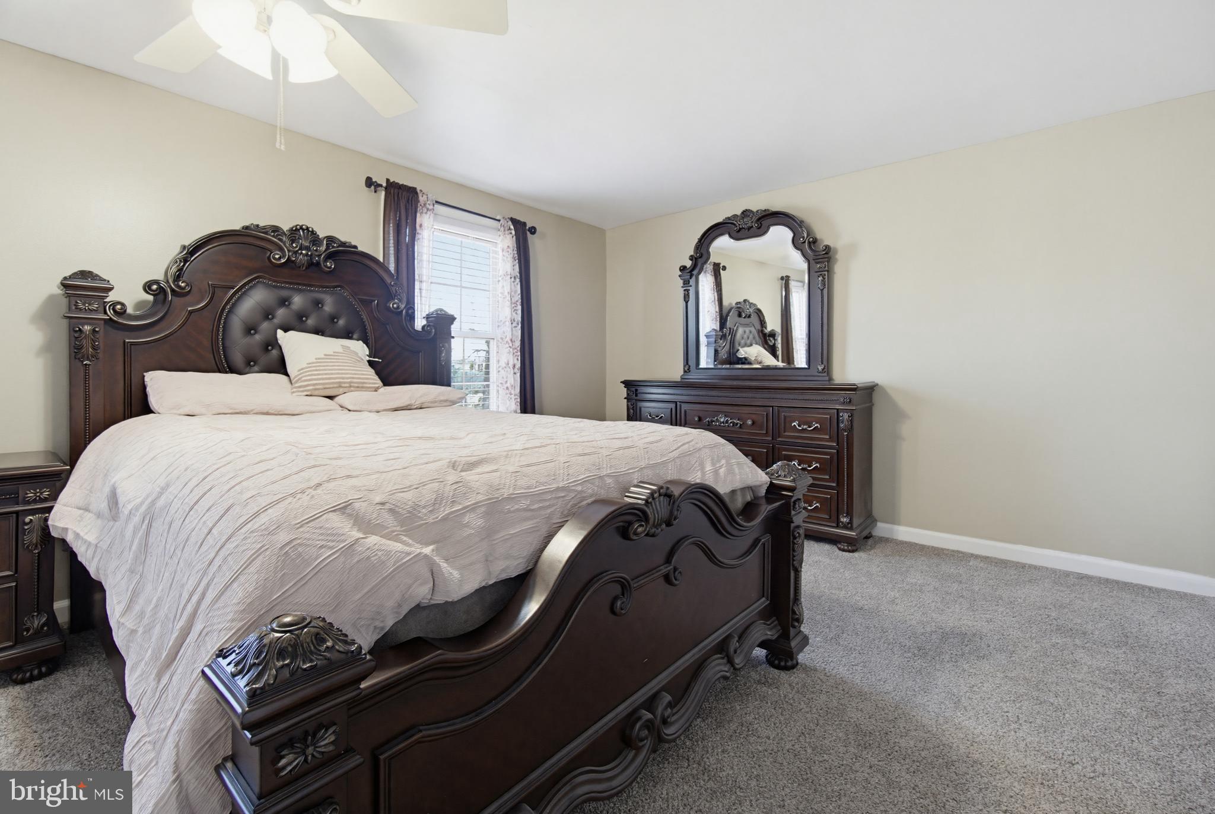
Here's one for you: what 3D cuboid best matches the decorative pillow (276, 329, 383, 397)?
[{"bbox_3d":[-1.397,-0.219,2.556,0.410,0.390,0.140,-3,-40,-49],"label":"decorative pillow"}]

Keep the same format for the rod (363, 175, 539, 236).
[{"bbox_3d":[-1.044,-1.396,3.605,0.100,0.075,1.370,2,3,40],"label":"rod"}]

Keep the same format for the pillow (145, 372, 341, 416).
[{"bbox_3d":[-1.659,-0.069,2.340,0.430,0.190,0.670,2,3,40],"label":"pillow"}]

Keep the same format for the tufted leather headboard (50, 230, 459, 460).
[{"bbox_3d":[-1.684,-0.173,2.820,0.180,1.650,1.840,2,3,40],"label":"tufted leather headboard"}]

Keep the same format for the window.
[{"bbox_3d":[-1.154,-0.557,3.629,0.100,1.550,0.900,2,3,40],"label":"window"}]

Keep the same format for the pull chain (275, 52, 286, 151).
[{"bbox_3d":[-0.915,-0.866,1.420,0.022,0.290,0.028,2,3,40],"label":"pull chain"}]

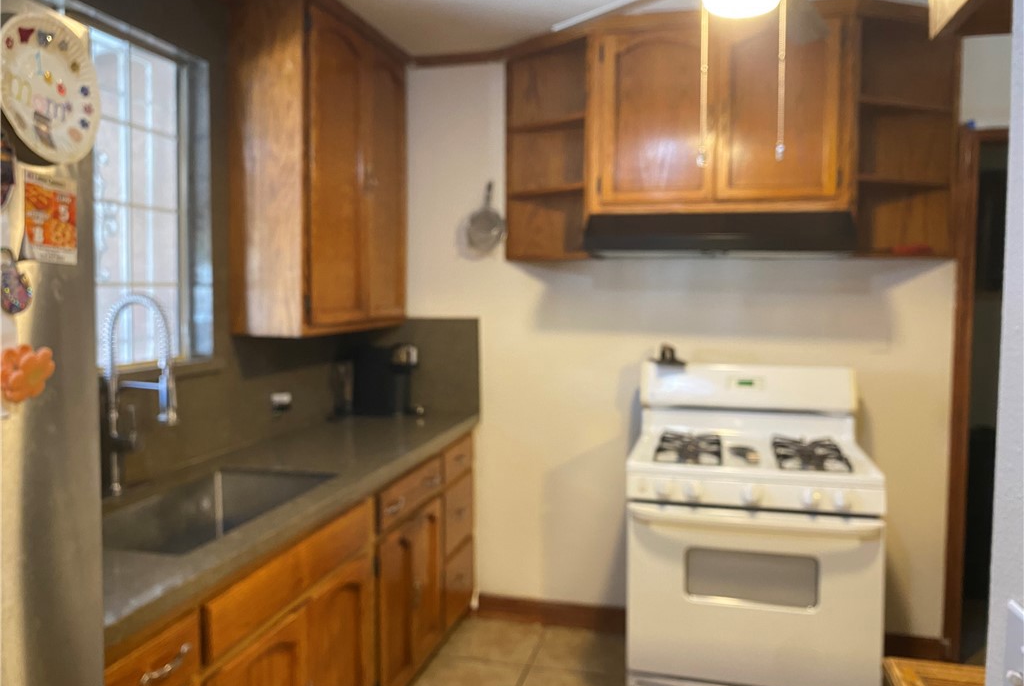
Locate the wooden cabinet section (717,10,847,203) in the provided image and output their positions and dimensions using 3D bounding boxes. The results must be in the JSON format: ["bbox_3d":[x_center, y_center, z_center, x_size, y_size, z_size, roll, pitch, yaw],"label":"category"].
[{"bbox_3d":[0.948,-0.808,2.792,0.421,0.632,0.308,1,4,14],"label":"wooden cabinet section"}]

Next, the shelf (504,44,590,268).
[{"bbox_3d":[0.128,-0.751,3.053,0.386,0.842,0.302,1,4,13],"label":"shelf"}]

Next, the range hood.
[{"bbox_3d":[0.748,-0.400,2.850,0.911,0.143,0.455,1,4,13],"label":"range hood"}]

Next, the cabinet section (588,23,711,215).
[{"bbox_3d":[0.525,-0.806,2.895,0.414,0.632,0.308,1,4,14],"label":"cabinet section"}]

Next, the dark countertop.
[{"bbox_3d":[-0.687,0.402,2.344,0.584,0.043,2.208,1,4,13],"label":"dark countertop"}]

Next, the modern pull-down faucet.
[{"bbox_3d":[-0.963,0.142,1.975,0.203,0.525,0.079,2,4,25],"label":"modern pull-down faucet"}]

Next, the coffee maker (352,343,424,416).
[{"bbox_3d":[-0.529,0.163,3.313,0.292,0.307,0.158,1,4,13],"label":"coffee maker"}]

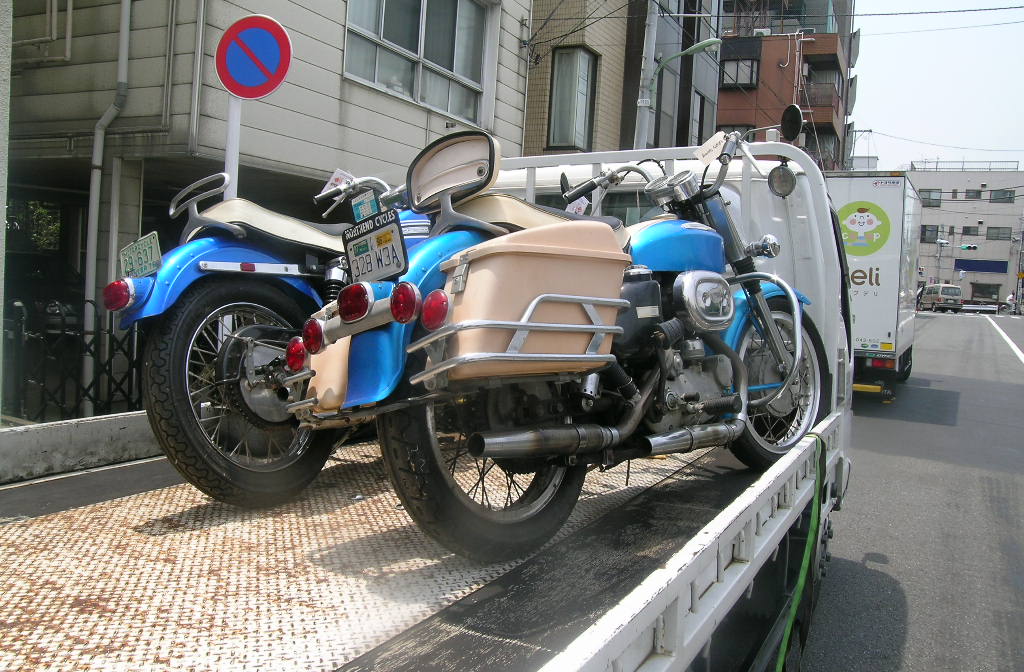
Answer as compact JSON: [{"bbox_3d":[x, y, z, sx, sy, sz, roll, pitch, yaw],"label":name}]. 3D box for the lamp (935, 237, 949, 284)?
[{"bbox_3d":[33.042,-4.775,64.214,1.100,5.700,0.350,6,5,28],"label":"lamp"}]

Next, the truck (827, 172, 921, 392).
[{"bbox_3d":[5.258,-0.746,13.001,1.820,2.980,4.800,4,5,29],"label":"truck"}]

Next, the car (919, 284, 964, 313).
[{"bbox_3d":[32.011,-2.814,61.677,1.690,1.980,4.600,5,4,11],"label":"car"}]

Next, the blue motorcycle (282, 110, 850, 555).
[{"bbox_3d":[0.396,-0.062,2.424,0.860,1.150,2.270,-8,-5,41],"label":"blue motorcycle"}]

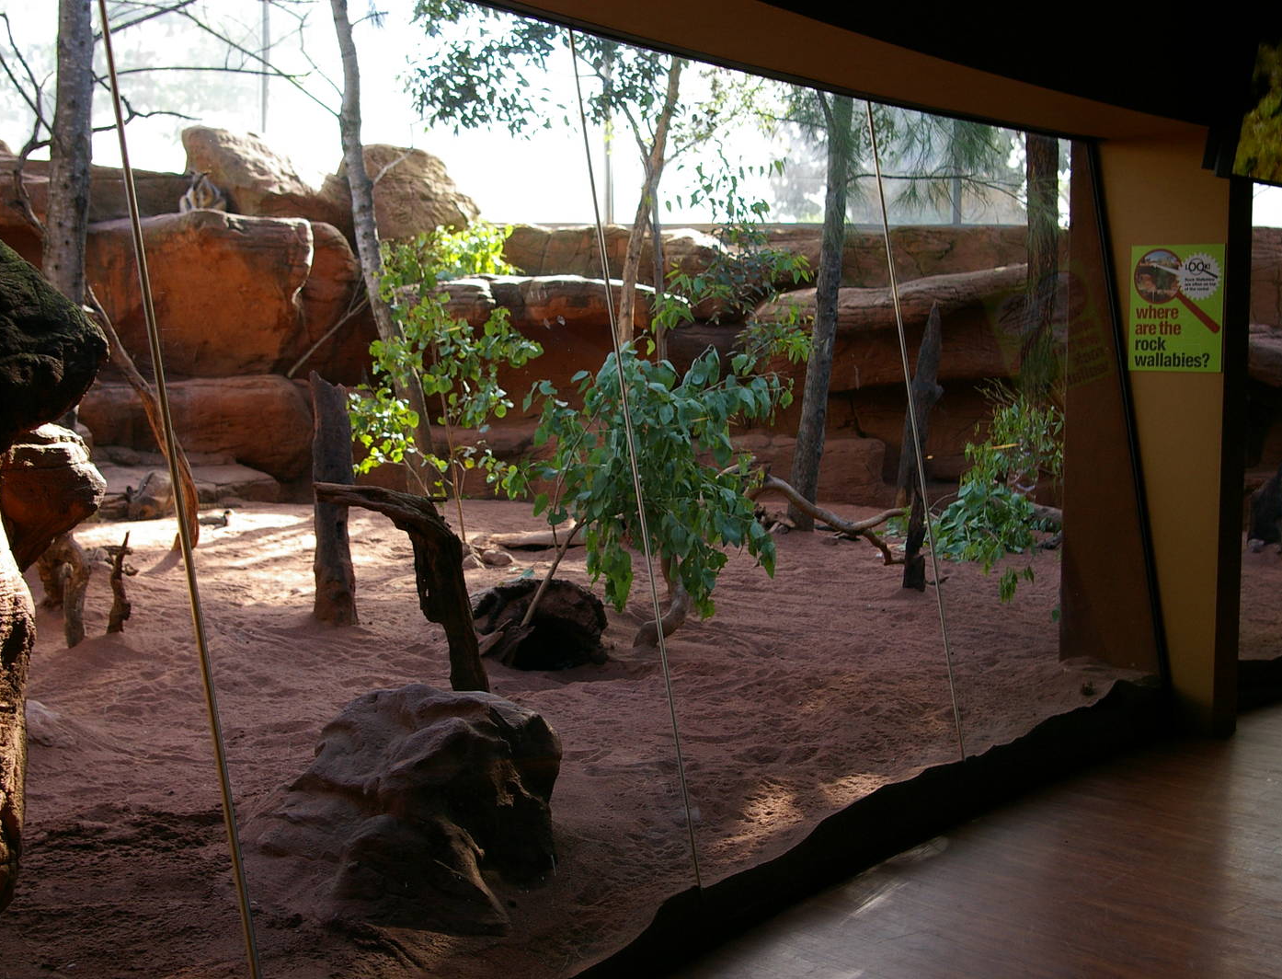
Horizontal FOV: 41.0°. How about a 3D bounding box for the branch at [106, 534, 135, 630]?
[{"bbox_3d":[-2.733,0.492,9.000,0.150,0.530,0.120,-1,5,-9],"label":"branch"}]

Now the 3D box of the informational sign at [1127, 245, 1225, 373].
[{"bbox_3d":[2.452,-0.828,7.850,0.413,0.582,0.012,2,5,26],"label":"informational sign"}]

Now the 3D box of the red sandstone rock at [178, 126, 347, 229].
[{"bbox_3d":[-3.787,-3.124,17.200,1.700,1.050,1.300,-1,5,-6],"label":"red sandstone rock"}]

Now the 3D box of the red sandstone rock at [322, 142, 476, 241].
[{"bbox_3d":[-2.443,-2.997,17.400,1.580,1.000,1.300,0,5,-4],"label":"red sandstone rock"}]

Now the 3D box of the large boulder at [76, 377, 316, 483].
[{"bbox_3d":[-4.296,-0.586,16.500,2.300,1.020,1.400,-1,5,-7],"label":"large boulder"}]

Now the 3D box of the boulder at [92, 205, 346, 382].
[{"bbox_3d":[-4.172,-1.903,16.800,2.500,1.650,1.700,-1,5,-7],"label":"boulder"}]

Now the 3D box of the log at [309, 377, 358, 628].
[{"bbox_3d":[-1.649,0.049,9.200,0.240,1.370,0.230,0,5,-5],"label":"log"}]

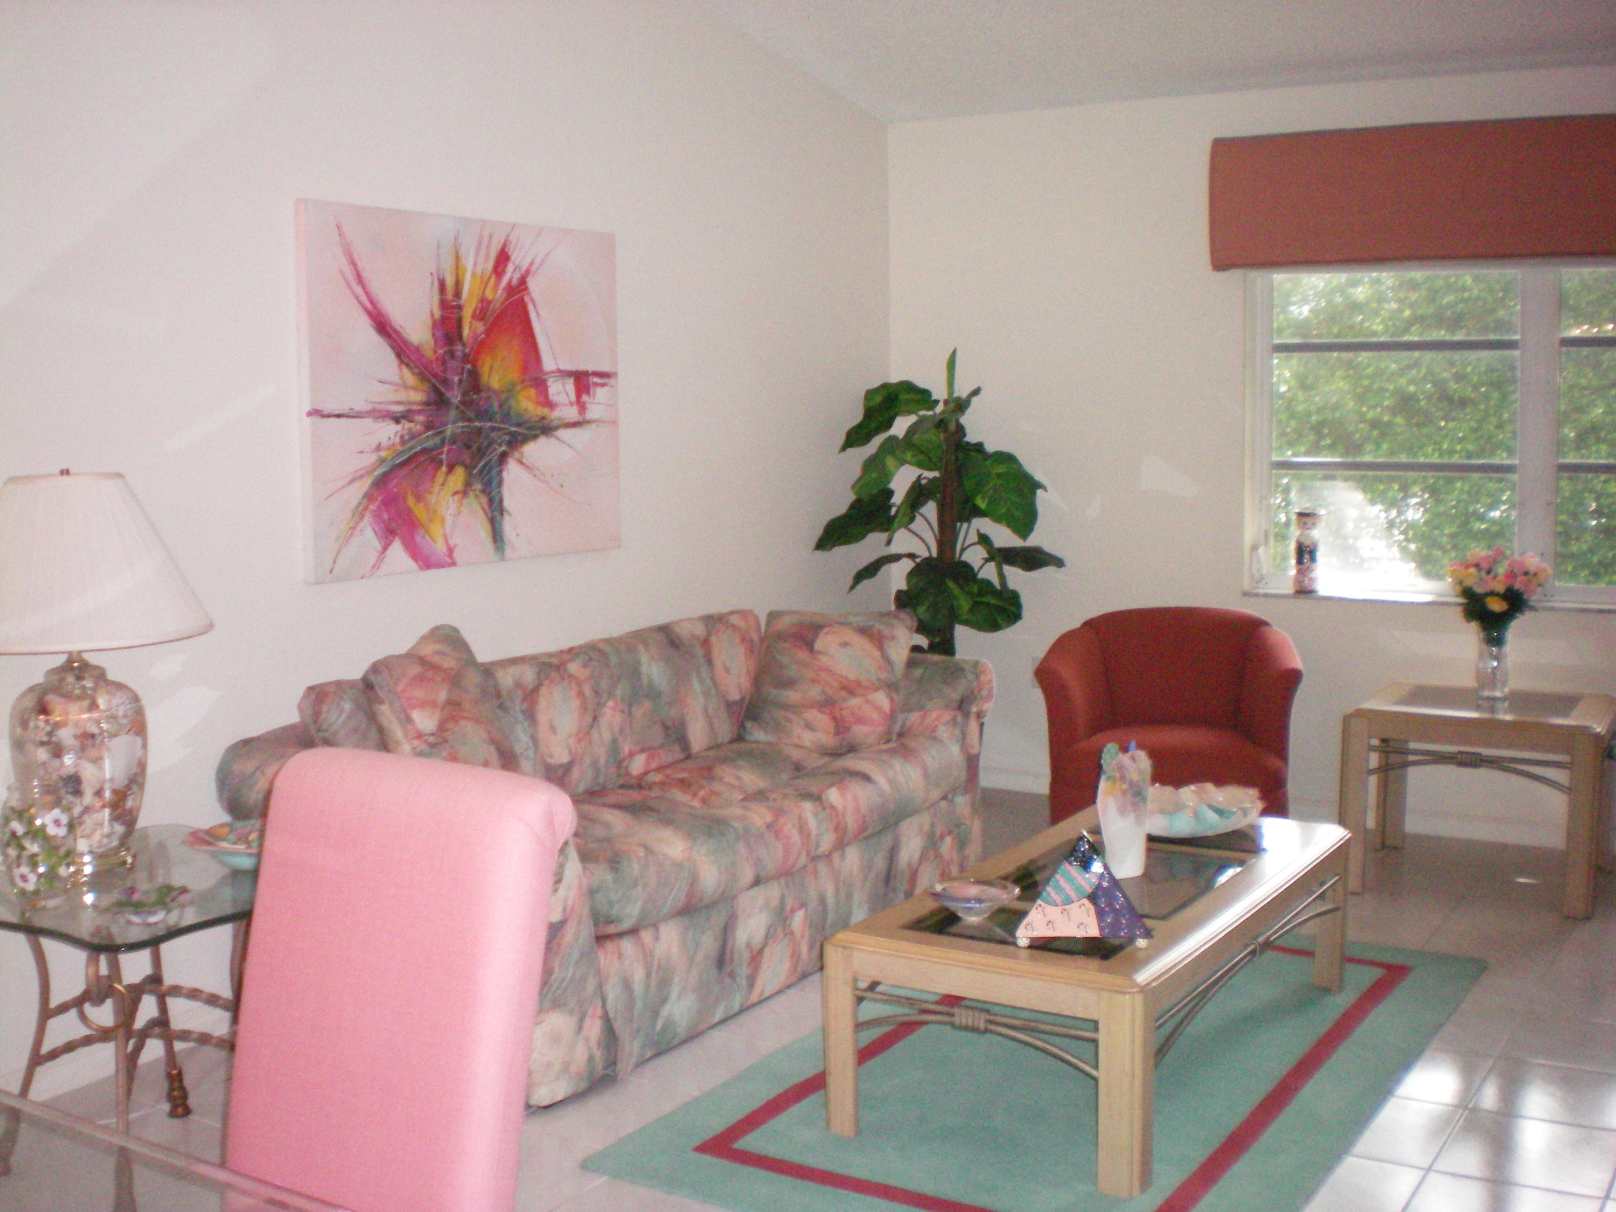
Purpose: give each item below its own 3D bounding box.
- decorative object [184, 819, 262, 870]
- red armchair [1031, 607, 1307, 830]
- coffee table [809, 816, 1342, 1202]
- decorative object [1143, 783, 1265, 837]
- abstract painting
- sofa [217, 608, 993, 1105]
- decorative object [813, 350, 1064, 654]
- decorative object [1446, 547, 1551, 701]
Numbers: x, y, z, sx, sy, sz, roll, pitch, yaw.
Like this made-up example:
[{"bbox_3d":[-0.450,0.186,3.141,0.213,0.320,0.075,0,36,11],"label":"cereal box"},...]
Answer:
[{"bbox_3d":[-1.132,0.491,3.648,0.280,0.065,0.230,-3,6,-15],"label":"decorative object"},{"bbox_3d":[1.125,0.435,5.456,0.780,0.777,0.750,1,6,17],"label":"red armchair"},{"bbox_3d":[0.683,0.796,3.955,0.679,0.382,1.407,2,7,31],"label":"coffee table"},{"bbox_3d":[0.939,0.514,4.393,0.360,0.080,0.300,0,6,12],"label":"decorative object"},{"bbox_3d":[-0.886,-0.570,4.767,0.040,0.924,1.211,2,7,31],"label":"abstract painting"},{"bbox_3d":[-0.383,0.510,4.709,0.917,0.840,2.226,2,7,31],"label":"sofa"},{"bbox_3d":[0.473,-0.041,6.011,0.840,1.640,0.780,-1,6,5],"label":"decorative object"},{"bbox_3d":[2.097,0.055,5.414,0.310,0.455,0.280,1,6,20],"label":"decorative object"}]

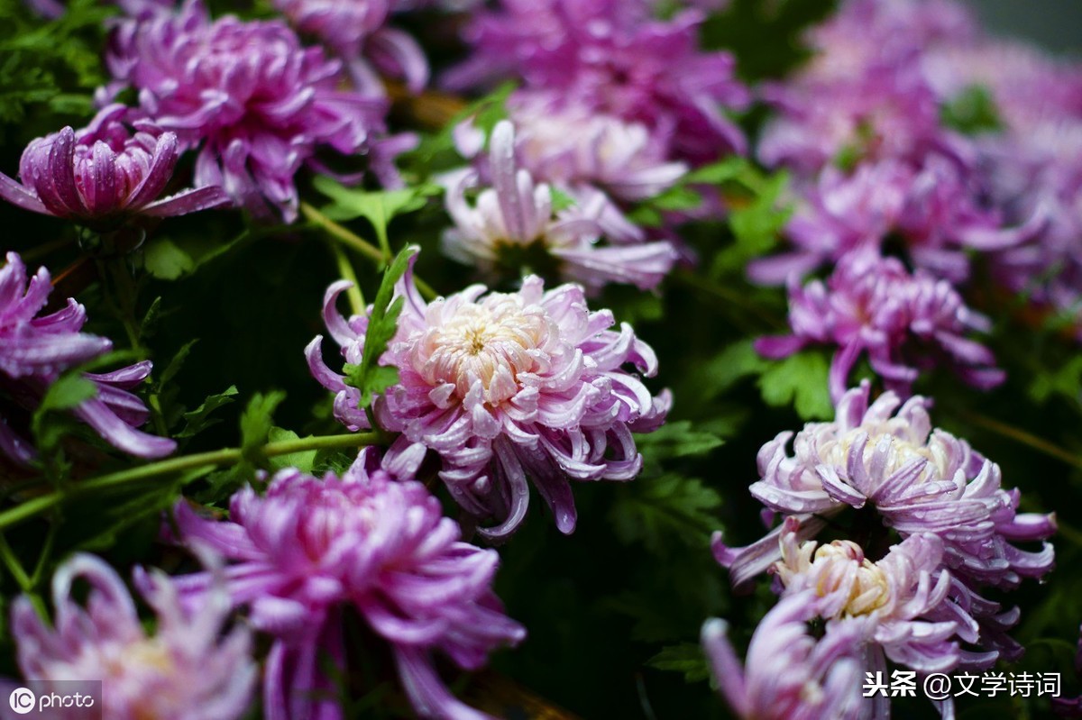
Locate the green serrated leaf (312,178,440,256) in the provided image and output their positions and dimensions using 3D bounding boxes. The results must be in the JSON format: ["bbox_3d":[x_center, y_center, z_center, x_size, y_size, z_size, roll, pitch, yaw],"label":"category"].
[{"bbox_3d":[-0.057,-0.050,0.780,0.045,0.018,0.030,0,22,0],"label":"green serrated leaf"}]

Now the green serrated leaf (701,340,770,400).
[{"bbox_3d":[0.075,0.004,0.870,0.025,0.017,0.022,-13,25,-29],"label":"green serrated leaf"}]

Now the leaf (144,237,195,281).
[{"bbox_3d":[-0.130,-0.035,0.790,0.016,0.013,0.008,0,18,0],"label":"leaf"}]

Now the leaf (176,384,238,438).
[{"bbox_3d":[-0.103,0.016,0.700,0.019,0.013,0.016,-13,25,-29],"label":"leaf"}]

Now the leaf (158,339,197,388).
[{"bbox_3d":[-0.120,0.001,0.745,0.006,0.021,0.008,38,9,-9],"label":"leaf"}]

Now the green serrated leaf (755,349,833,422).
[{"bbox_3d":[0.091,0.009,0.810,0.026,0.022,0.012,2,18,6],"label":"green serrated leaf"}]

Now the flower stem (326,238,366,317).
[{"bbox_3d":[-0.065,-0.028,0.750,0.004,0.030,0.004,-22,-9,0],"label":"flower stem"}]

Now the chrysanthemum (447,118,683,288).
[{"bbox_3d":[0.007,-0.059,0.840,0.084,0.055,0.075,0,18,0],"label":"chrysanthemum"}]

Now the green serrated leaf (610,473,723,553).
[{"bbox_3d":[0.046,0.056,0.820,0.037,0.021,0.020,-4,18,-11],"label":"green serrated leaf"}]

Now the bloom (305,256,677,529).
[{"bbox_3d":[-0.017,0.012,0.710,0.112,0.062,0.102,-2,47,2],"label":"bloom"}]

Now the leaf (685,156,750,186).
[{"bbox_3d":[0.072,-0.077,0.920,0.027,0.009,0.020,0,22,0],"label":"leaf"}]

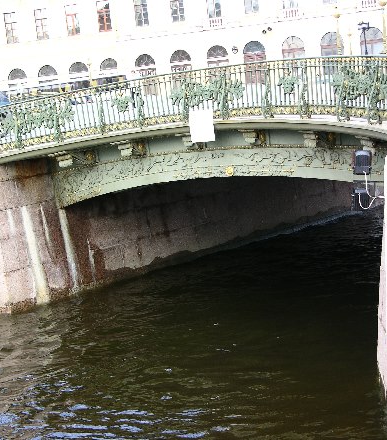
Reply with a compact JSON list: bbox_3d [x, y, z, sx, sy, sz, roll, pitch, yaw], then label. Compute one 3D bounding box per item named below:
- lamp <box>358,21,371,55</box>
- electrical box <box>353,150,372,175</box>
[{"bbox_3d":[12.160,-12.120,74.000,0.750,3.900,0.650,-4,8,9],"label":"lamp"},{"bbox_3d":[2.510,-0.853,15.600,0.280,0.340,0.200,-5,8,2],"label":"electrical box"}]

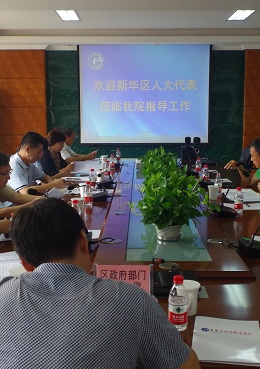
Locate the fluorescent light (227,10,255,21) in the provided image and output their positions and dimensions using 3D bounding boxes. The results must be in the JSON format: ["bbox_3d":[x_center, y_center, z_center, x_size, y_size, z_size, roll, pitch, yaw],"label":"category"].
[{"bbox_3d":[1.534,-2.348,6.576,0.230,0.060,0.660,0,9,0],"label":"fluorescent light"}]

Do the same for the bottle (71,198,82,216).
[{"bbox_3d":[-0.309,0.182,2.742,0.061,0.177,0.061,0,9,0],"label":"bottle"}]

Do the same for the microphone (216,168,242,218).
[{"bbox_3d":[0.667,0.037,3.174,0.170,0.330,0.150,0,9,0],"label":"microphone"}]

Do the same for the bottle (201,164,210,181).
[{"bbox_3d":[0.748,-0.115,4.687,0.063,0.176,0.063,0,9,0],"label":"bottle"}]

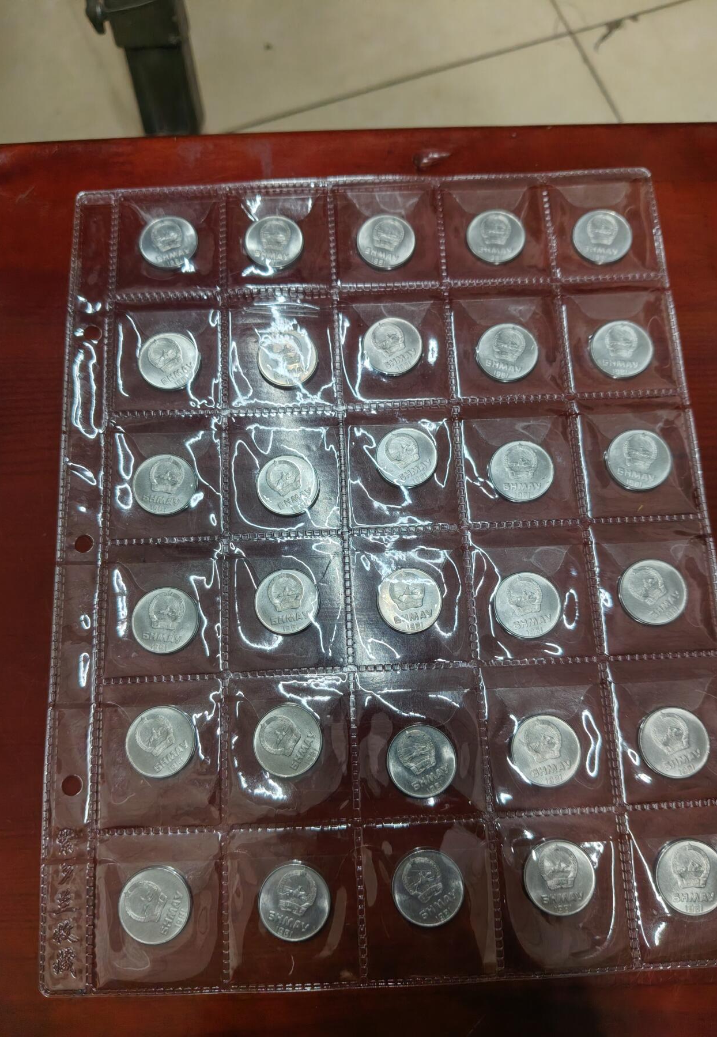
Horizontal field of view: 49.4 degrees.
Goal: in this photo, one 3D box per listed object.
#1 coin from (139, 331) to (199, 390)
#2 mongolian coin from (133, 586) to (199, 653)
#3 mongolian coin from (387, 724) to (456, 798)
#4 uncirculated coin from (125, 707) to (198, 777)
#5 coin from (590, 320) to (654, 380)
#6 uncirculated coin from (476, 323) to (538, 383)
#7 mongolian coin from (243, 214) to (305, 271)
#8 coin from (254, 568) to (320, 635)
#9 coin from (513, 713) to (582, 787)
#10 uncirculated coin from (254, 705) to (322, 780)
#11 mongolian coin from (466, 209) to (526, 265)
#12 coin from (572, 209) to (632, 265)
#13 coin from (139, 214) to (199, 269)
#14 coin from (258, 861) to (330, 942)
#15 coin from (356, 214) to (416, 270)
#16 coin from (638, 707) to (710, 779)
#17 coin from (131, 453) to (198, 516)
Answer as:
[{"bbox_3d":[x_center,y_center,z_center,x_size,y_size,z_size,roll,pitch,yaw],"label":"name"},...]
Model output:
[{"bbox_3d":[-0.062,-0.051,0.254,0.020,0.002,0.020,-3,76,0],"label":"coin"},{"bbox_3d":[-0.058,0.031,0.233,0.020,0.002,0.020,-3,75,-1],"label":"mongolian coin"},{"bbox_3d":[0.018,0.069,0.223,0.020,0.002,0.020,-3,75,-1],"label":"mongolian coin"},{"bbox_3d":[-0.057,0.065,0.226,0.020,0.002,0.020,-3,76,0],"label":"uncirculated coin"},{"bbox_3d":[0.086,-0.055,0.255,0.020,0.002,0.020,-3,76,0],"label":"coin"},{"bbox_3d":[0.048,-0.054,0.254,0.020,0.002,0.020,-3,76,0],"label":"uncirculated coin"},{"bbox_3d":[-0.029,-0.094,0.265,0.020,0.002,0.020,-3,75,-1],"label":"mongolian coin"},{"bbox_3d":[-0.021,0.025,0.234,0.020,0.002,0.020,-3,76,0],"label":"coin"},{"bbox_3d":[0.054,0.067,0.223,0.020,0.002,0.020,-3,75,-1],"label":"coin"},{"bbox_3d":[-0.021,0.065,0.226,0.020,0.002,0.020,-3,76,0],"label":"uncirculated coin"},{"bbox_3d":[0.046,-0.096,0.264,0.020,0.002,0.020,-3,76,0],"label":"mongolian coin"},{"bbox_3d":[0.083,-0.096,0.265,0.020,0.002,0.020,-3,76,0],"label":"coin"},{"bbox_3d":[-0.065,-0.094,0.265,0.020,0.002,0.020,-3,75,-1],"label":"coin"},{"bbox_3d":[-0.018,0.105,0.214,0.020,0.002,0.020,-3,76,0],"label":"coin"},{"bbox_3d":[0.009,-0.094,0.265,0.020,0.002,0.020,-3,76,0],"label":"coin"},{"bbox_3d":[0.091,0.064,0.224,0.020,0.002,0.020,-3,76,0],"label":"coin"},{"bbox_3d":[-0.060,-0.010,0.243,0.020,0.002,0.020,-3,76,0],"label":"coin"}]

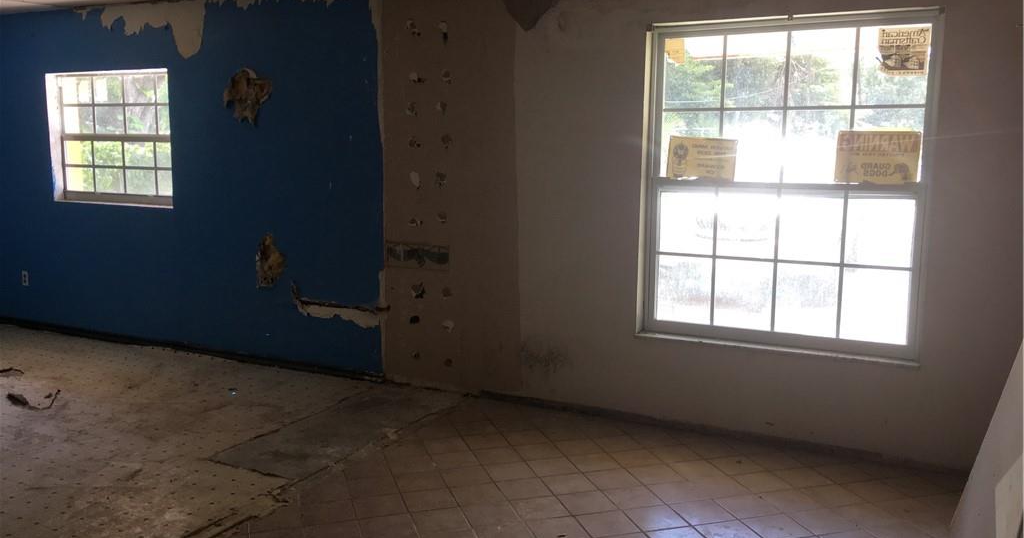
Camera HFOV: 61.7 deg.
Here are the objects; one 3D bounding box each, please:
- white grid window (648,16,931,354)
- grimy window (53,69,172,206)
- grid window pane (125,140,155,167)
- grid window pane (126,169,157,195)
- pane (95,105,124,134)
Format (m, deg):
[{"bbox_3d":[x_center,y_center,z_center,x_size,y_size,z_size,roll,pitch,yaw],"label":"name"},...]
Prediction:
[{"bbox_3d":[1.319,-0.404,4.230,1.345,1.585,0.110,4,9,26],"label":"white grid window"},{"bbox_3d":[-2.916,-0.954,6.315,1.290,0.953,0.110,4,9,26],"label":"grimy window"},{"bbox_3d":[-2.712,-0.833,6.256,0.311,0.190,0.034,4,9,26],"label":"grid window pane"},{"bbox_3d":[-2.710,-0.636,6.283,0.314,0.188,0.034,4,9,26],"label":"grid window pane"},{"bbox_3d":[-2.997,-1.108,6.397,0.320,0.213,0.034,4,9,26],"label":"pane"}]

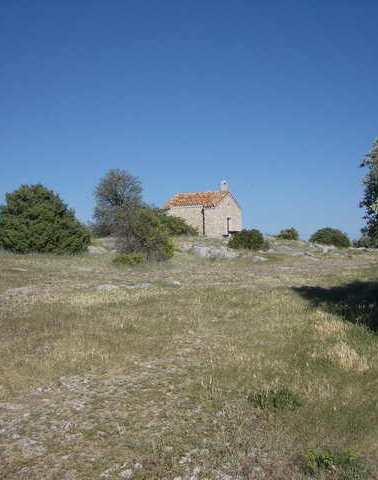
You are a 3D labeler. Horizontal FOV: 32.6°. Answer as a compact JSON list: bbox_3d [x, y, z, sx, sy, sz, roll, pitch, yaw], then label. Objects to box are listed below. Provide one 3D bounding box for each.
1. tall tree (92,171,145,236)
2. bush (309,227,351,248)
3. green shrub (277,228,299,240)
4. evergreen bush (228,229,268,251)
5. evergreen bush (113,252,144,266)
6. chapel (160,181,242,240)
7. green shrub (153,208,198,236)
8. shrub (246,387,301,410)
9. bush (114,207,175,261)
[{"bbox_3d":[-6.851,-3.497,62.000,5.096,6.707,4.841,-1,0,-6],"label":"tall tree"},{"bbox_3d":[13.557,-0.240,62.000,3.964,2.108,3.766,-1,0,12],"label":"bush"},{"bbox_3d":[10.148,-0.561,66.000,2.210,1.224,2.100,-1,0,9],"label":"green shrub"},{"bbox_3d":[4.791,-0.041,53.000,3.227,1.802,3.066,-1,0,5],"label":"evergreen bush"},{"bbox_3d":[-3.506,1.130,37.500,1.827,0.811,1.644,-1,0,-5],"label":"evergreen bush"},{"bbox_3d":[1.524,-3.196,69.444,6.422,5.868,5.726,-1,0,34],"label":"chapel"},{"bbox_3d":[-1.576,-1.576,60.000,4.841,2.689,4.356,-1,0,-2],"label":"green shrub"},{"bbox_3d":[0.815,1.494,6.100,0.520,0.192,0.468,-1,0,8],"label":"shrub"},{"bbox_3d":[-2.689,-0.309,40.000,3.653,3.153,3.288,-1,0,-4],"label":"bush"}]

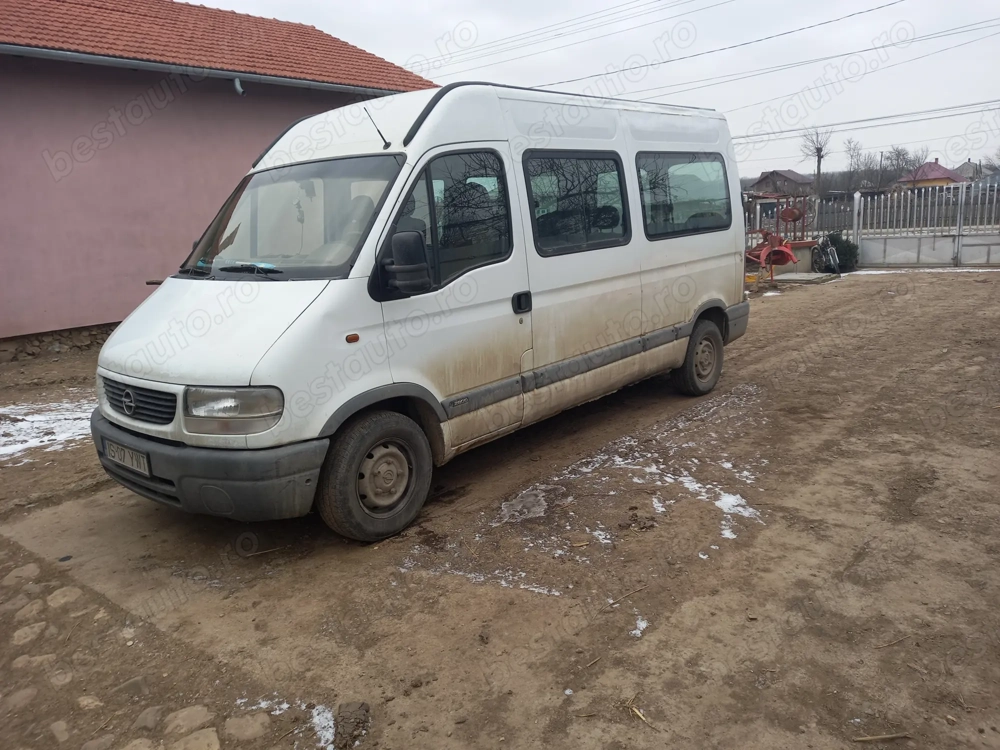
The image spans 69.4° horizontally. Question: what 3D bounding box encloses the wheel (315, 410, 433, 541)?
[{"bbox_3d":[-0.671,0.548,3.945,0.225,0.690,0.690,8,16,38],"label":"wheel"}]

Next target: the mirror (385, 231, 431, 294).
[{"bbox_3d":[-0.471,-0.575,3.688,0.205,0.310,0.115,9,17,42],"label":"mirror"}]

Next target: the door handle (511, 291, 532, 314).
[{"bbox_3d":[0.140,-0.455,4.542,0.040,0.127,0.165,9,17,42],"label":"door handle"}]

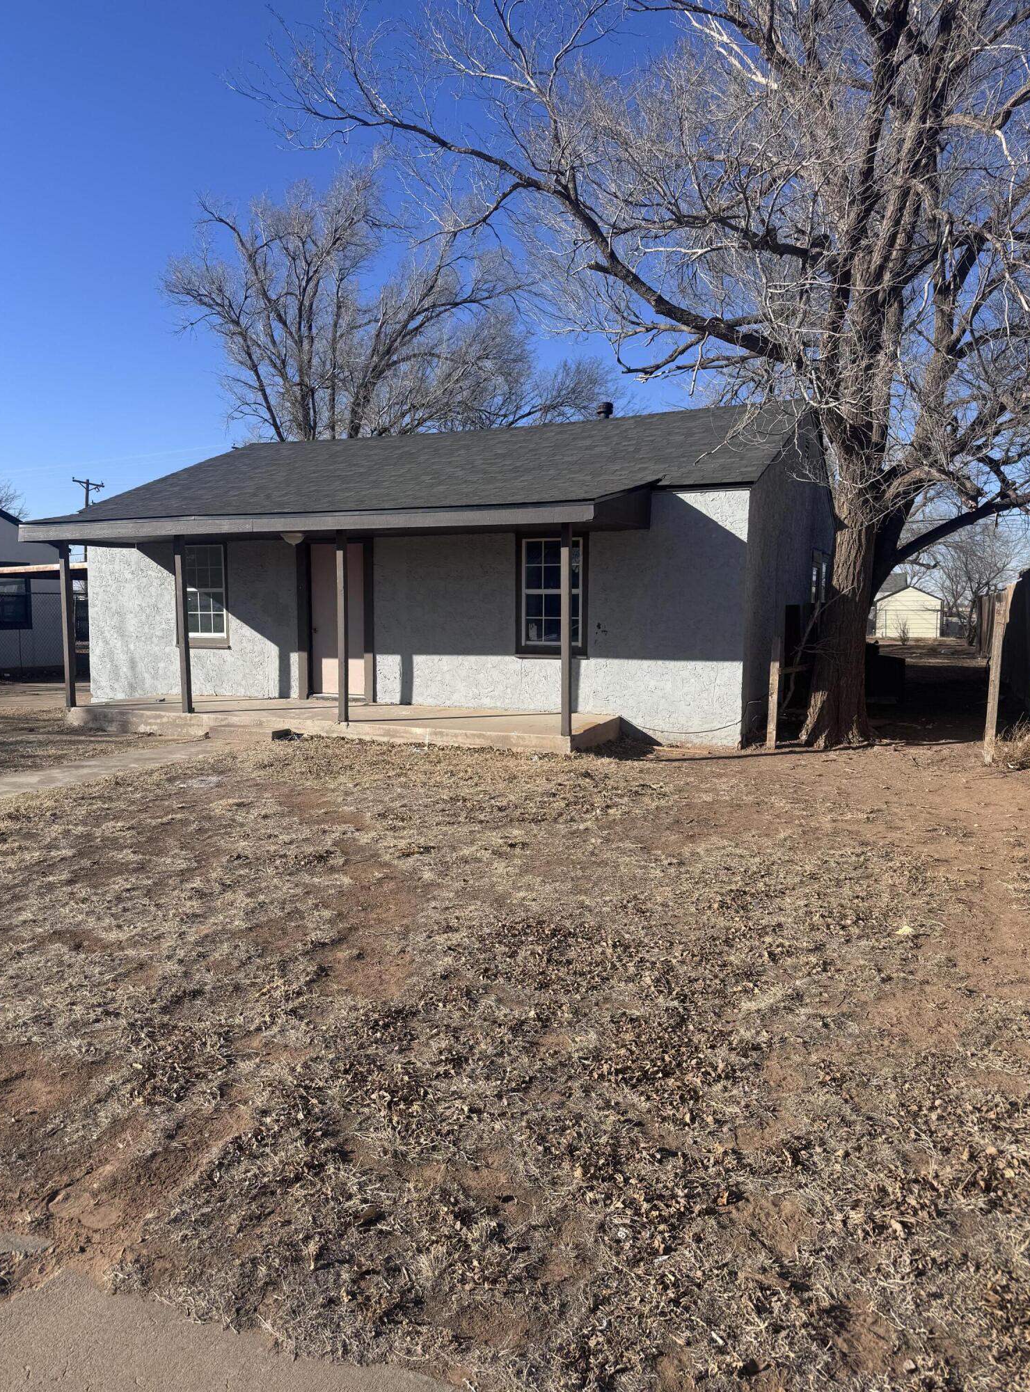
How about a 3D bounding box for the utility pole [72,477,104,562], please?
[{"bbox_3d":[-26.825,-9.058,60.500,0.300,9.200,2.400,3,7,24],"label":"utility pole"}]

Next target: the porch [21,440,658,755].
[{"bbox_3d":[-2.217,-1.075,11.419,7.391,2.950,2.246,3,7,24],"label":"porch"}]

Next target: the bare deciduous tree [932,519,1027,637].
[{"bbox_3d":[18.742,-4.752,39.000,4.200,5.200,4.000,3,7,24],"label":"bare deciduous tree"}]

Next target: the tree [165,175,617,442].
[{"bbox_3d":[-3.905,-8.439,29.000,13.500,14.400,12.500,3,7,24],"label":"tree"}]

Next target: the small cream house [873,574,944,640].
[{"bbox_3d":[20.570,-4.678,50.500,3.700,2.950,4.300,3,7,24],"label":"small cream house"}]

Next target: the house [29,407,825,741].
[{"bbox_3d":[-0.657,-2.145,15.109,9.860,4.302,10.150,3,7,24],"label":"house"}]

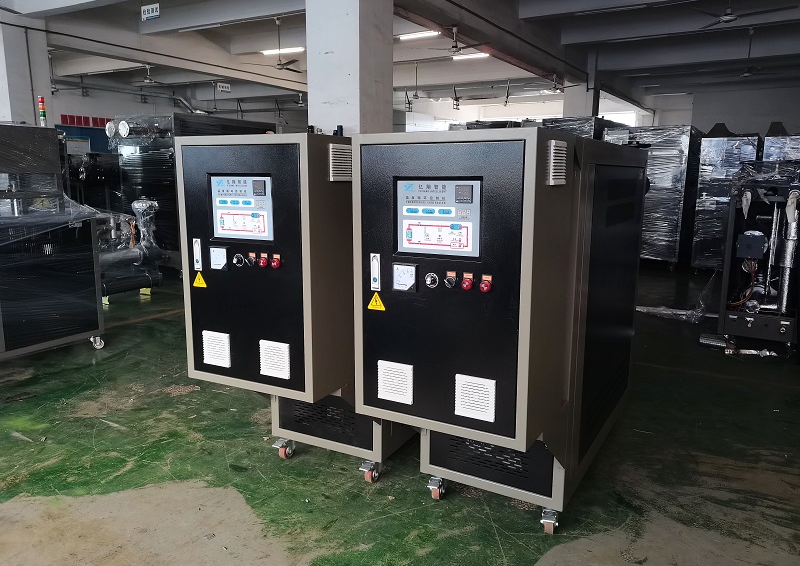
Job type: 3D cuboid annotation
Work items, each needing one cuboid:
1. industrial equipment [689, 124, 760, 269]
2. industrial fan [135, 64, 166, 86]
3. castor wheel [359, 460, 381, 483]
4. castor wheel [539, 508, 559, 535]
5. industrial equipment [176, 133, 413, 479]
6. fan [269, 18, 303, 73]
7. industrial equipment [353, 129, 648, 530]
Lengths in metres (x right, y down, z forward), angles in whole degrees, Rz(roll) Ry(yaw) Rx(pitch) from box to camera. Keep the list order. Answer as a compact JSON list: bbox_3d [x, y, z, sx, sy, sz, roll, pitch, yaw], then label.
[{"bbox_3d":[4.242,-1.103,7.777,0.630,1.860,1.150,7,13,32],"label":"industrial equipment"},{"bbox_3d":[-5.971,-4.952,14.239,1.050,0.476,1.100,-4,11,-22],"label":"industrial fan"},{"bbox_3d":[-0.122,0.757,2.487,0.060,0.105,0.100,5,11,23],"label":"castor wheel"},{"bbox_3d":[0.536,0.825,2.136,0.060,0.105,0.100,3,11,17],"label":"castor wheel"},{"bbox_3d":[-0.101,0.057,2.832,0.545,1.356,1.846,6,12,26],"label":"industrial equipment"},{"bbox_3d":[-2.061,-3.953,9.947,1.100,0.831,1.150,-2,11,-11],"label":"fan"},{"bbox_3d":[0.553,0.122,2.493,0.545,1.356,1.846,6,12,29],"label":"industrial equipment"}]

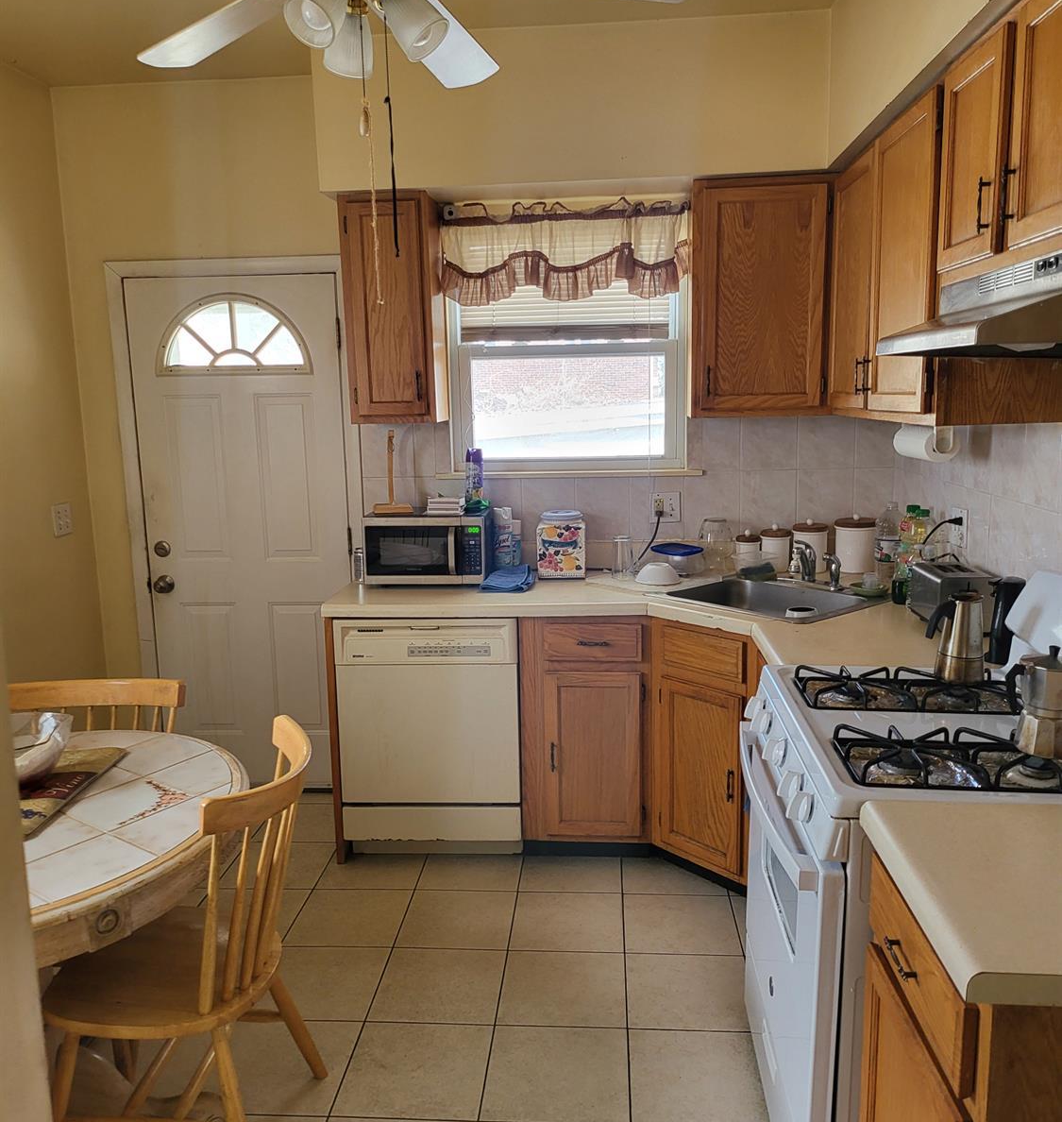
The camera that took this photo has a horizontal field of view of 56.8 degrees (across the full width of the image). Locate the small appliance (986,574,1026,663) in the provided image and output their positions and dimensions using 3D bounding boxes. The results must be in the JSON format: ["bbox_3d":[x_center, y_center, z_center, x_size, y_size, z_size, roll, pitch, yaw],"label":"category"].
[{"bbox_3d":[1.158,0.142,2.403,0.110,0.200,0.095,0,10,4],"label":"small appliance"}]

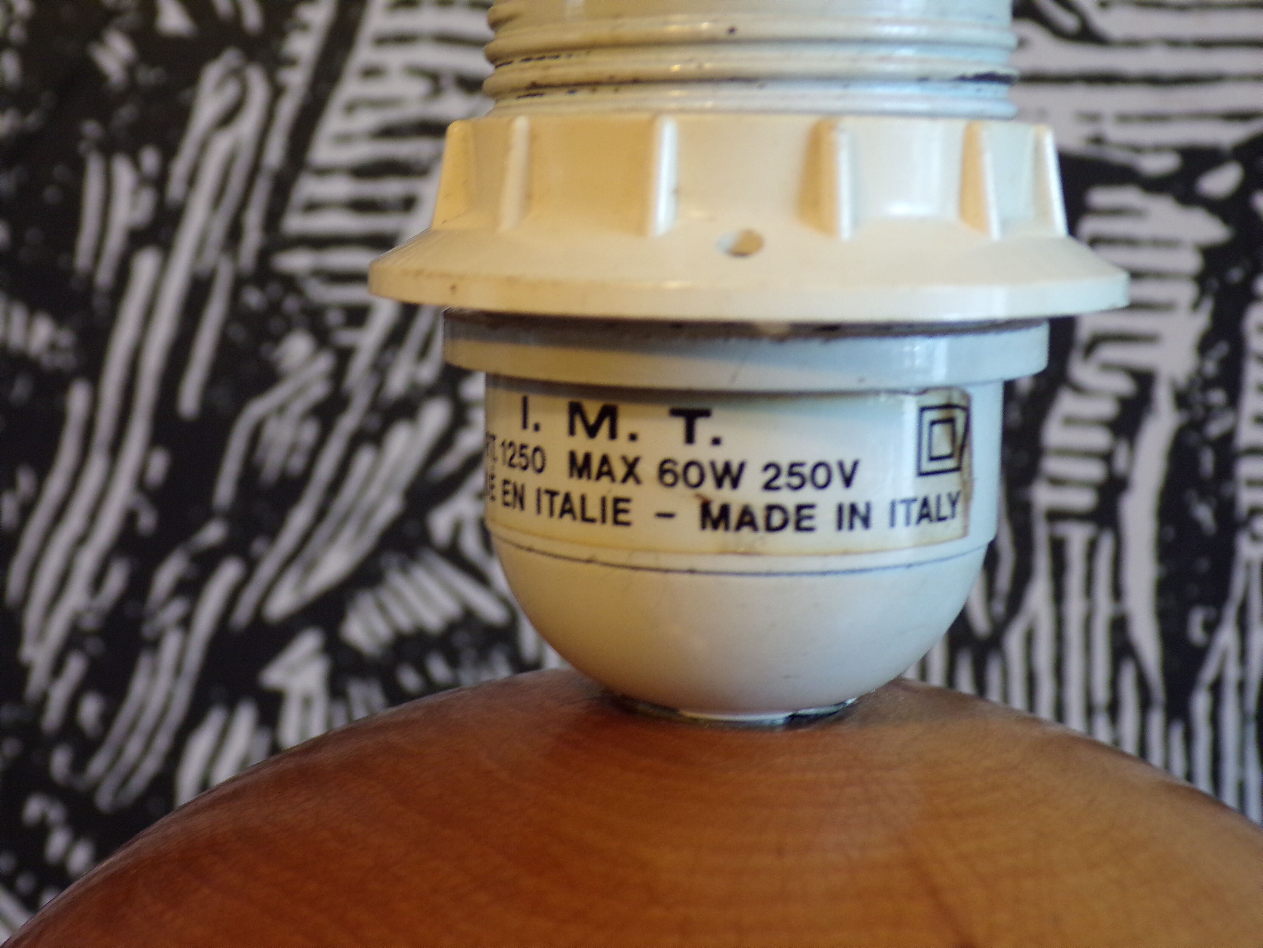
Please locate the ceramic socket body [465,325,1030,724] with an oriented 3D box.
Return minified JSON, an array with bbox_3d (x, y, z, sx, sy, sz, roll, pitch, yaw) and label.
[{"bbox_3d":[0.008,0.002,0.138,0.045,0.031,0.045,3,10,13],"label":"ceramic socket body"}]

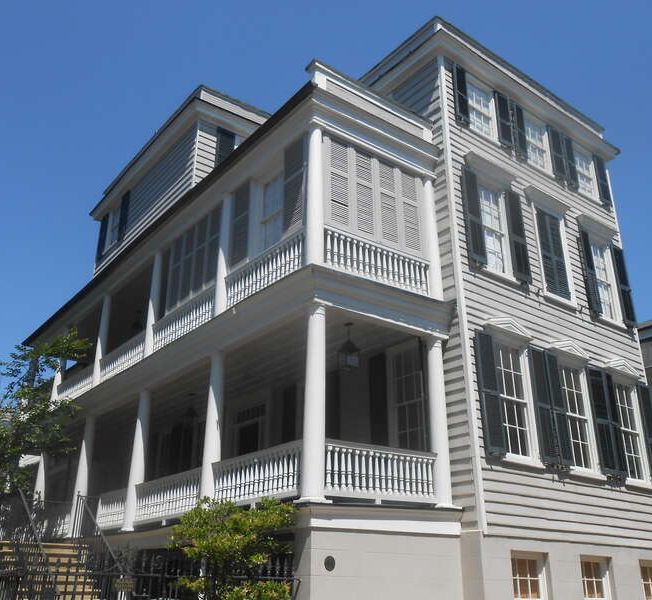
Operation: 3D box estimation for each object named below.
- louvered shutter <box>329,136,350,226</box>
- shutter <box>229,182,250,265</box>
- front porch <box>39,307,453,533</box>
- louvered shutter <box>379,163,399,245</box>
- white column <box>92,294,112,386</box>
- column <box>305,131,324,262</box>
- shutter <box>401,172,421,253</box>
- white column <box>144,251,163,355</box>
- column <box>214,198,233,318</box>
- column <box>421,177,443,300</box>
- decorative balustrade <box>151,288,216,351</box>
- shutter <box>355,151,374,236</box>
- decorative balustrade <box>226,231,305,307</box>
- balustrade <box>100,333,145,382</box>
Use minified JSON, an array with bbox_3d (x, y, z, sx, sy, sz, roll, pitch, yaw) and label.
[{"bbox_3d":[0.254,-2.106,12.700,0.588,1.796,0.063,17,-29,-34],"label":"louvered shutter"},{"bbox_3d":[-1.700,-1.467,13.748,0.050,1.925,0.693,18,-29,-35],"label":"shutter"},{"bbox_3d":[-3.219,4.012,16.347,3.255,3.255,13.923,17,-29,-34],"label":"front porch"},{"bbox_3d":[1.217,-1.850,13.402,0.588,1.785,0.063,17,-29,-34],"label":"louvered shutter"},{"bbox_3d":[-5.927,1.038,18.414,0.290,2.750,0.290,18,-29,-35],"label":"white column"},{"bbox_3d":[-0.190,-1.785,11.834,0.290,2.750,0.290,0,-23,0],"label":"column"},{"bbox_3d":[1.611,-1.639,13.166,0.544,1.782,0.050,16,-28,-32],"label":"shutter"},{"bbox_3d":[-3.987,0.083,16.188,0.290,2.750,0.290,18,-29,-35],"label":"white column"},{"bbox_3d":[-2.126,-0.939,14.426,0.273,2.761,0.273,0,-23,0],"label":"column"},{"bbox_3d":[2.079,-1.226,13.829,0.273,2.709,0.273,0,-23,0],"label":"column"},{"bbox_3d":[-3.001,0.462,14.687,0.120,0.847,2.857,18,-29,-35],"label":"decorative balustrade"},{"bbox_3d":[0.697,-1.895,12.568,0.555,1.782,0.050,16,-28,-32],"label":"shutter"},{"bbox_3d":[-1.194,-0.494,12.934,0.147,0.798,2.730,17,-29,-34],"label":"decorative balustrade"},{"bbox_3d":[-4.957,1.425,16.930,0.120,0.847,2.806,18,-29,-35],"label":"balustrade"}]

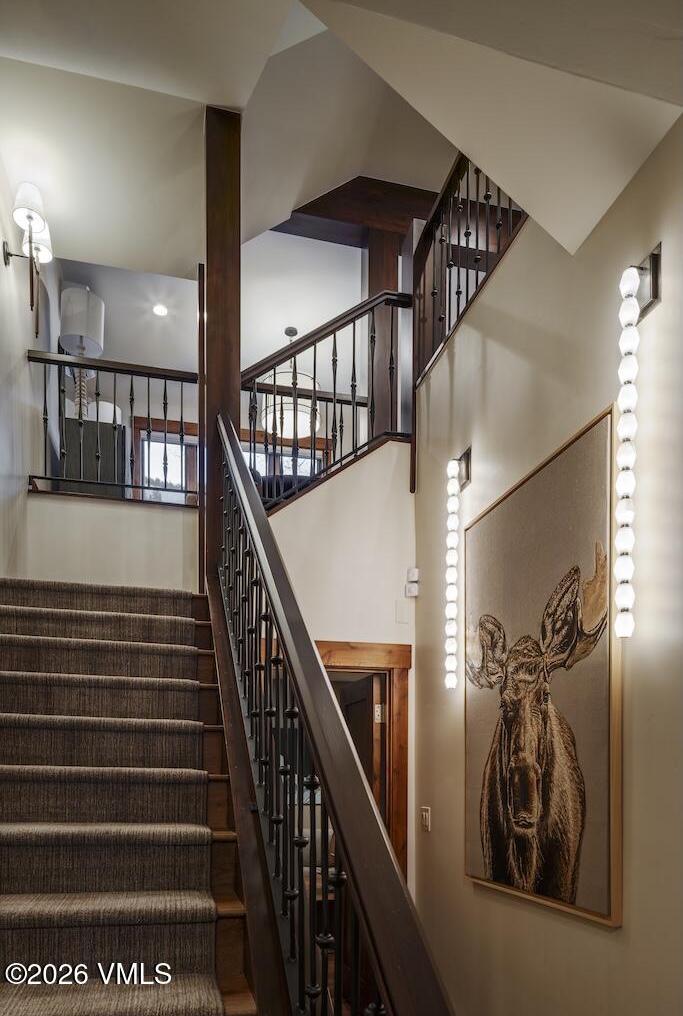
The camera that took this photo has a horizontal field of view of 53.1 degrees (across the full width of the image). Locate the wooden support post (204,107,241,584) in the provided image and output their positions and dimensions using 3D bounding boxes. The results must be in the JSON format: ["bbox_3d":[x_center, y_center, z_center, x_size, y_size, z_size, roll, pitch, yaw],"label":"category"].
[{"bbox_3d":[-0.674,-0.910,3.857,0.178,2.600,0.178,0,0,-14],"label":"wooden support post"}]

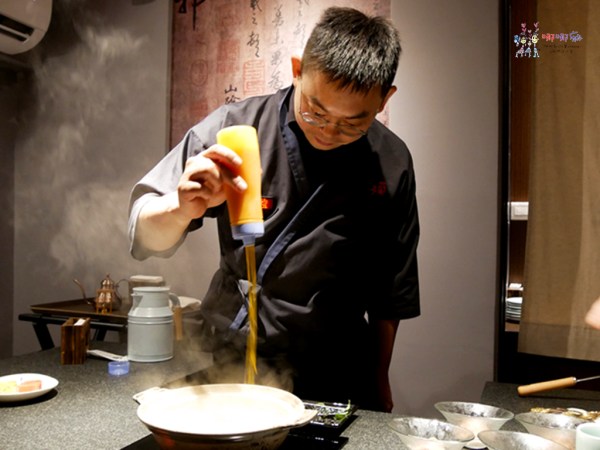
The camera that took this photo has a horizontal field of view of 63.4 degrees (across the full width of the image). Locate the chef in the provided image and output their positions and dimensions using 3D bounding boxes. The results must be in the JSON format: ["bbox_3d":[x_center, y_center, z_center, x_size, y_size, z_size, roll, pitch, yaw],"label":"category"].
[{"bbox_3d":[-0.030,0.380,1.100,0.640,1.640,0.500,1,-1,5],"label":"chef"}]

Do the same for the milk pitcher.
[{"bbox_3d":[-0.415,0.283,1.415,0.170,0.200,0.132,2,-1,-42],"label":"milk pitcher"}]

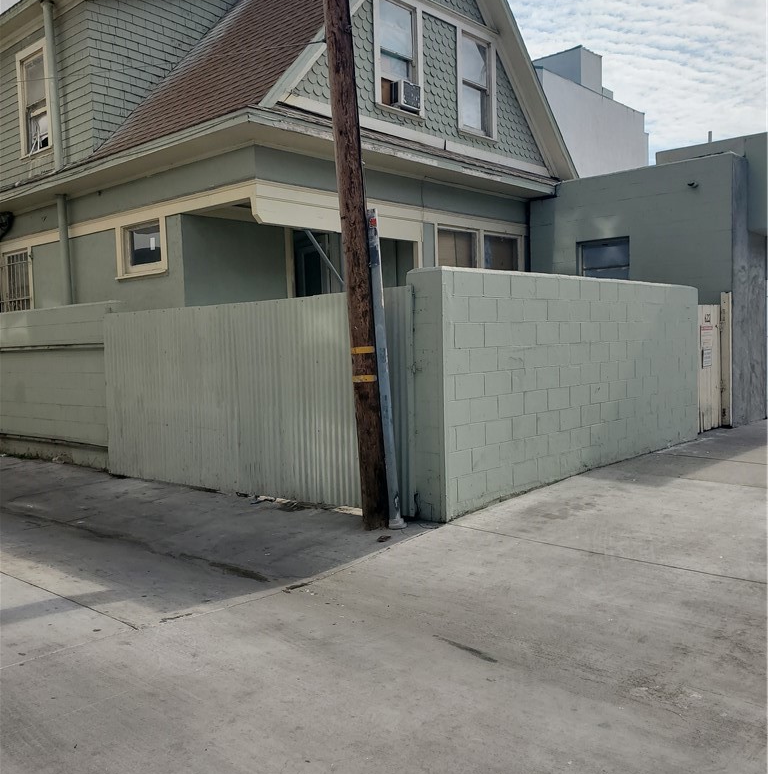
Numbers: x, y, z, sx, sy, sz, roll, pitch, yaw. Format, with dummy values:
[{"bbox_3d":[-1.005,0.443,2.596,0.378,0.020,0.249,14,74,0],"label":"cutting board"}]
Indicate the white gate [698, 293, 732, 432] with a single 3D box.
[{"bbox_3d":[4.425,-0.342,10.369,0.120,1.870,1.250,2,5,42],"label":"white gate"}]

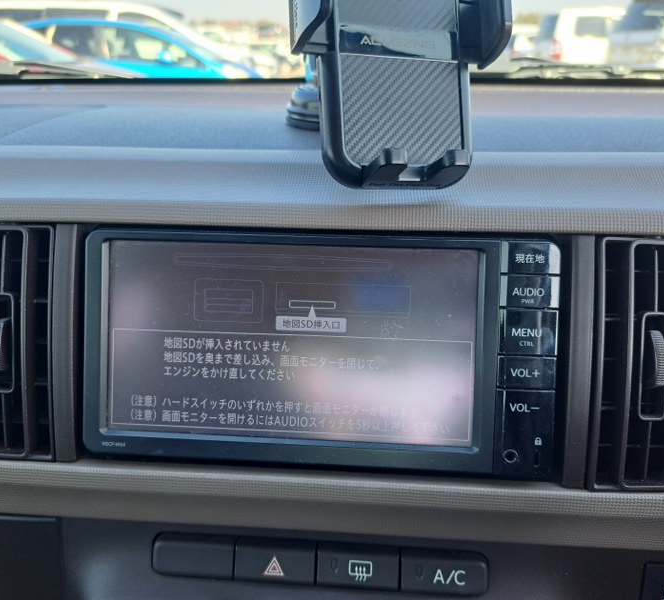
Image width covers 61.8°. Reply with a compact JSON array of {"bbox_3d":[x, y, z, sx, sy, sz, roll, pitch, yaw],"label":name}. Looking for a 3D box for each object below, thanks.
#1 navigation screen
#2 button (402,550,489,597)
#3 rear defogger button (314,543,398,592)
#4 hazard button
[{"bbox_3d":[-0.019,0.018,0.241,0.162,0.083,0.010,2,1,4],"label":"navigation screen"},{"bbox_3d":[0.048,0.117,0.242,0.037,0.018,0.012,2,-5,4],"label":"button"},{"bbox_3d":[0.012,0.116,0.245,0.036,0.018,0.012,2,-5,4],"label":"rear defogger button"},{"bbox_3d":[-0.024,0.114,0.247,0.036,0.018,0.012,2,-5,4],"label":"hazard button"}]

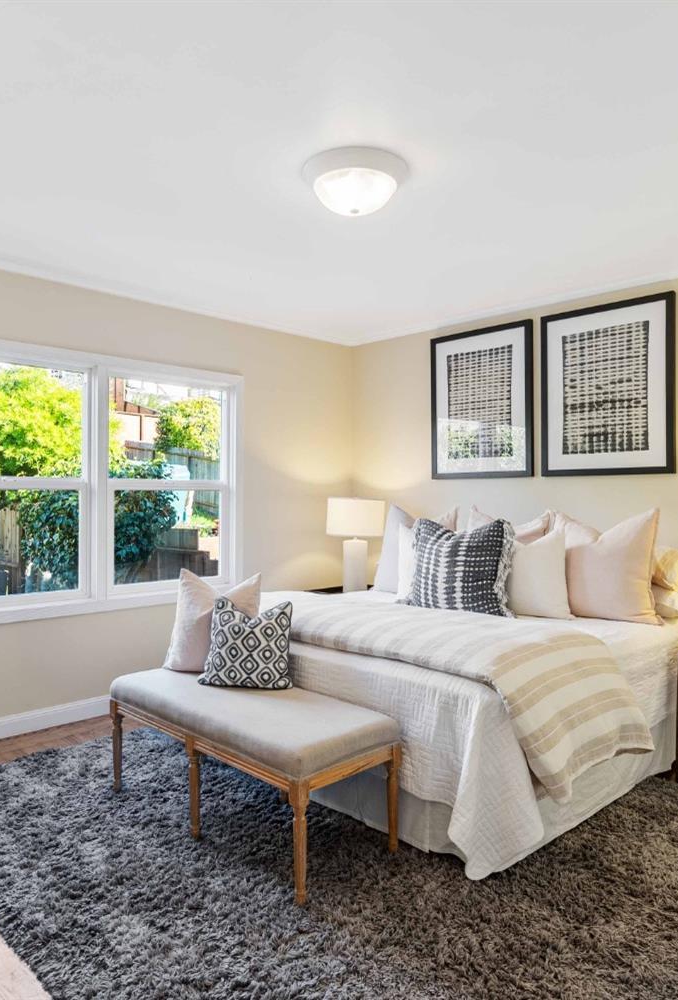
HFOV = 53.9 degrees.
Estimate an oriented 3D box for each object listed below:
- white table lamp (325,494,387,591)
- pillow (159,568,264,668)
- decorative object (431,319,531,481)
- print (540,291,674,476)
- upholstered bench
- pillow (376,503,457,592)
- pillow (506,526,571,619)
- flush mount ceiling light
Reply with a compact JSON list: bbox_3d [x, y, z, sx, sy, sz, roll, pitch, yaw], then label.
[{"bbox_3d":[0.117,0.317,4.532,0.392,0.680,0.392,0,0,0],"label":"white table lamp"},{"bbox_3d":[-0.576,0.559,3.055,0.440,0.460,0.160,0,-19,23],"label":"pillow"},{"bbox_3d":[0.978,-0.666,4.638,0.822,1.029,0.035,0,1,45],"label":"decorative object"},{"bbox_3d":[1.535,-0.634,3.871,0.030,0.985,0.786,0,0,-44],"label":"print"},{"bbox_3d":[-0.372,1.002,2.584,1.190,0.480,0.482,0,0,44],"label":"upholstered bench"},{"bbox_3d":[0.509,0.329,4.386,0.580,0.590,0.170,0,-17,46],"label":"pillow"},{"bbox_3d":[1.022,0.381,3.658,0.480,0.480,0.150,0,-18,46],"label":"pillow"},{"bbox_3d":[0.063,-1.195,2.600,0.418,0.147,0.418,0,0,0],"label":"flush mount ceiling light"}]

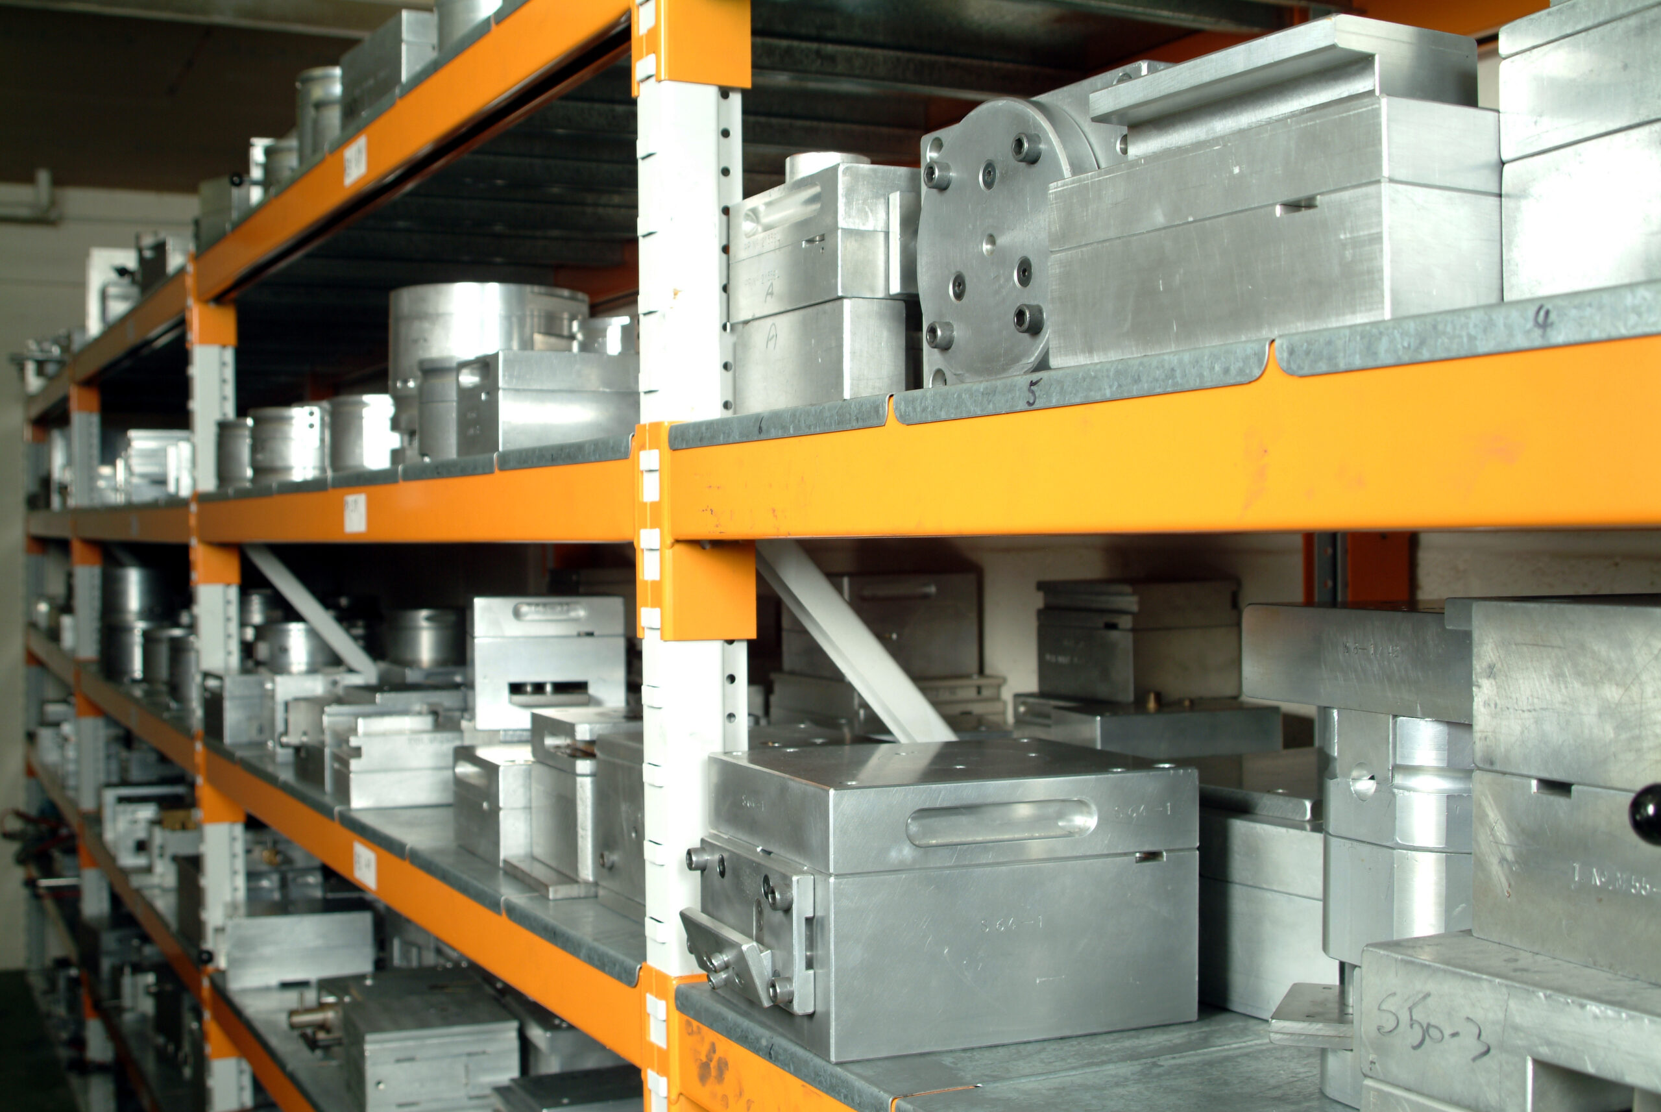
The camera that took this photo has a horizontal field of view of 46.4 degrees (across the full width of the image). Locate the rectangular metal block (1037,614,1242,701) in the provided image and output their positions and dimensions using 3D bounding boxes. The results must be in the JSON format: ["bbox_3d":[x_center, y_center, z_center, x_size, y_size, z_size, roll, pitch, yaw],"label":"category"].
[{"bbox_3d":[0.268,0.090,1.697,0.111,0.061,0.142,-1,1,-27],"label":"rectangular metal block"}]

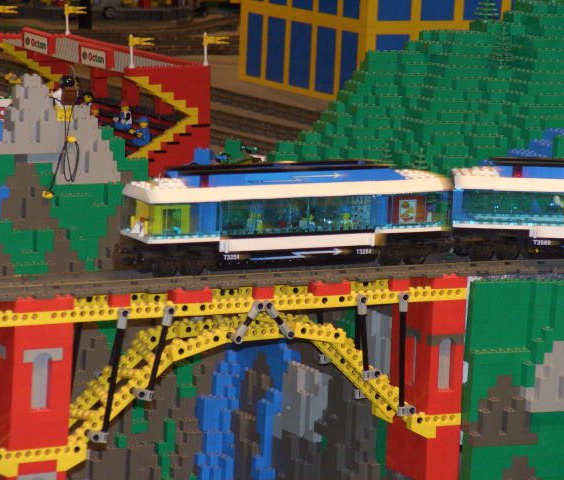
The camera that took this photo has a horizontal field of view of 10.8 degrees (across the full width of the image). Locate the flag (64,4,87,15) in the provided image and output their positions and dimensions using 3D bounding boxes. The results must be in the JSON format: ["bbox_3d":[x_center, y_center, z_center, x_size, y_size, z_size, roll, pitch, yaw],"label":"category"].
[{"bbox_3d":[-0.264,-0.294,3.809,0.030,0.012,0.007,-3,10,-26],"label":"flag"}]

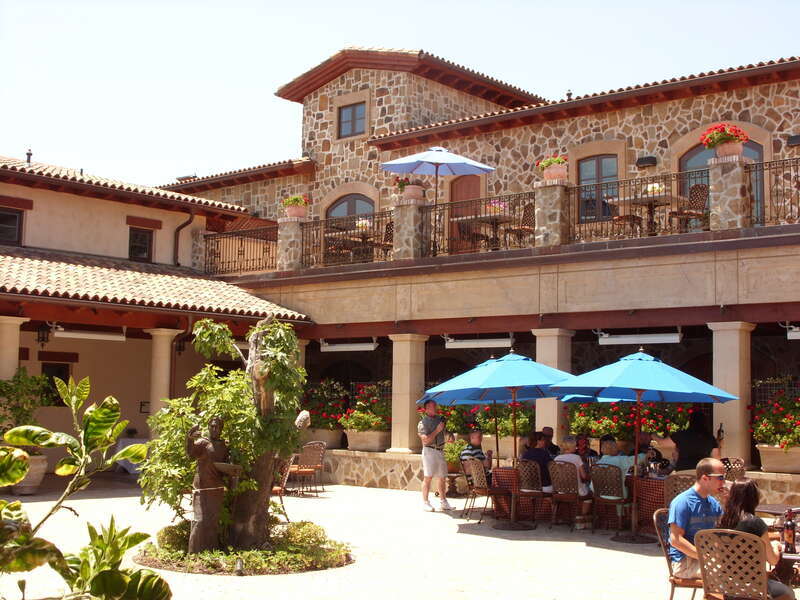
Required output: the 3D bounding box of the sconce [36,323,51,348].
[{"bbox_3d":[-7.382,0.733,26.800,0.280,0.540,0.280,-4,-6,43],"label":"sconce"}]

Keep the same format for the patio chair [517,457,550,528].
[{"bbox_3d":[1.880,2.749,18.500,0.500,0.940,0.600,-3,-6,42],"label":"patio chair"}]

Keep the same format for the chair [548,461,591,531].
[{"bbox_3d":[2.357,2.695,17.868,0.480,0.950,0.570,-4,-6,45],"label":"chair"}]

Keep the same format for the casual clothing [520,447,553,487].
[{"bbox_3d":[1.972,2.416,18.700,0.470,0.580,0.330,-3,-6,42],"label":"casual clothing"}]

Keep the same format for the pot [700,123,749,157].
[{"bbox_3d":[5.243,-2.553,21.010,0.740,0.600,0.680,1,-5,0],"label":"pot"}]

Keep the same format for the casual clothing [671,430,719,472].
[{"bbox_3d":[4.096,2.121,18.000,0.580,0.620,0.350,2,-5,-18],"label":"casual clothing"}]

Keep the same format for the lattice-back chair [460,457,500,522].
[{"bbox_3d":[1.211,2.786,19.000,0.600,0.930,0.520,4,-6,-37],"label":"lattice-back chair"}]

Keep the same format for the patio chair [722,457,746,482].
[{"bbox_3d":[4.883,2.859,19.442,0.500,0.950,0.600,-4,-6,45],"label":"patio chair"}]

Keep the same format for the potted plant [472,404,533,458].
[{"bbox_3d":[2.006,2.307,23.799,1.280,1.220,0.580,-4,-6,45],"label":"potted plant"}]

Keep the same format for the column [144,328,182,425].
[{"bbox_3d":[-4.554,2.103,25.112,0.540,3.060,0.540,-4,-6,45],"label":"column"}]

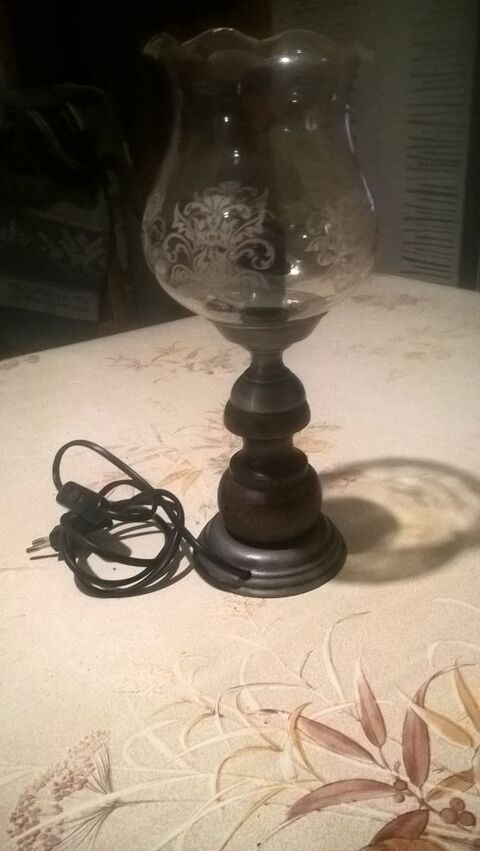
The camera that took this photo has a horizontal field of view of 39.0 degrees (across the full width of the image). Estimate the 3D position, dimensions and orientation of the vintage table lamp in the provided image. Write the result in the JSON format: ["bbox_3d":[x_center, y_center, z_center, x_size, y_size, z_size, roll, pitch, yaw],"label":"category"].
[{"bbox_3d":[0.016,-0.060,0.454,0.147,0.339,0.147,-2,22,0],"label":"vintage table lamp"}]

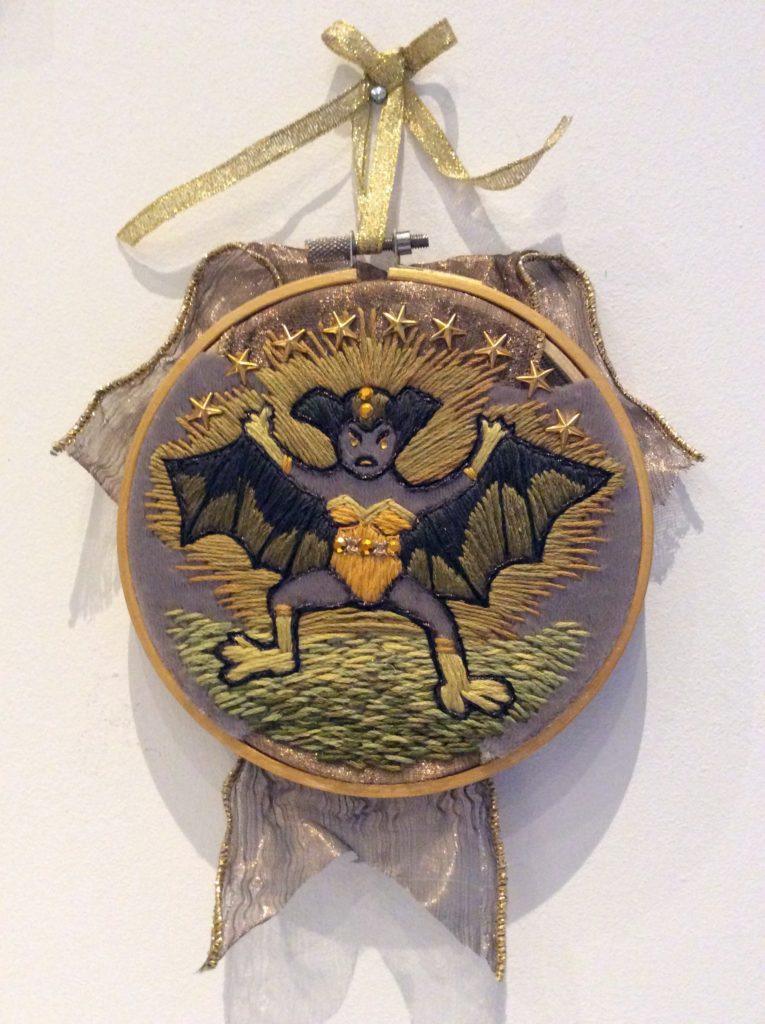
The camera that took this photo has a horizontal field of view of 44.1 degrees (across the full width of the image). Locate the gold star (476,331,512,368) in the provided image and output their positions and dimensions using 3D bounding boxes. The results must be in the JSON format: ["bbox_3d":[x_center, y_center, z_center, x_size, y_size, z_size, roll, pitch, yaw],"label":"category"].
[{"bbox_3d":[0.029,-0.043,0.247,0.010,0.010,0.003,0,0,0],"label":"gold star"}]

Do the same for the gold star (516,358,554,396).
[{"bbox_3d":[0.040,-0.035,0.247,0.010,0.010,0.003,0,0,0],"label":"gold star"}]

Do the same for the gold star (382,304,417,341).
[{"bbox_3d":[0.005,-0.049,0.247,0.009,0.010,0.003,0,0,0],"label":"gold star"}]

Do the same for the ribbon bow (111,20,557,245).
[{"bbox_3d":[-0.010,-0.100,0.252,0.120,0.062,0.022,0,0,0],"label":"ribbon bow"}]

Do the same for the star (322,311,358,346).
[{"bbox_3d":[-0.011,-0.048,0.247,0.009,0.010,0.003,0,0,0],"label":"star"}]

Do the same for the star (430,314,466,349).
[{"bbox_3d":[0.018,-0.047,0.247,0.009,0.009,0.003,0,0,0],"label":"star"}]

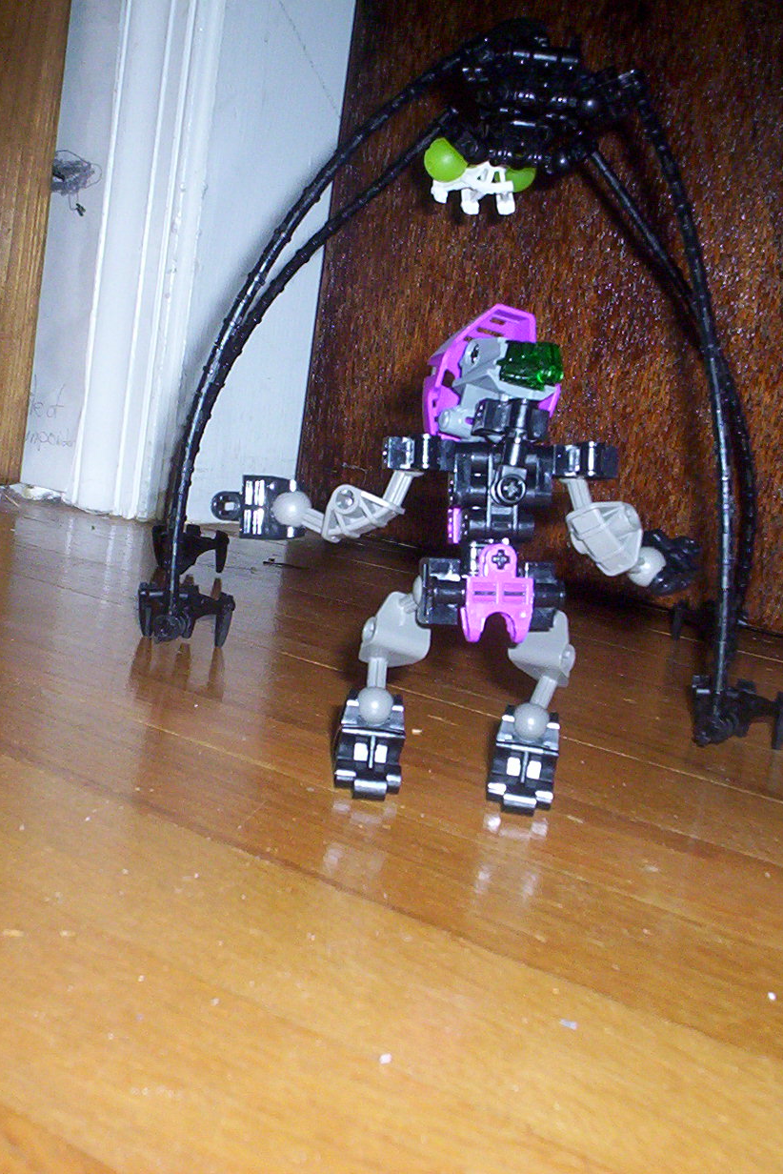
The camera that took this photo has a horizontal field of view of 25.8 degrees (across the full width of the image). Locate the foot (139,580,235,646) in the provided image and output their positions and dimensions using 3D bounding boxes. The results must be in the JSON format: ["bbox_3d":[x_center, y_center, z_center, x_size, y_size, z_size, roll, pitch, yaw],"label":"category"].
[{"bbox_3d":[-0.074,0.009,0.620,0.035,0.022,0.024,8,9,0],"label":"foot"}]

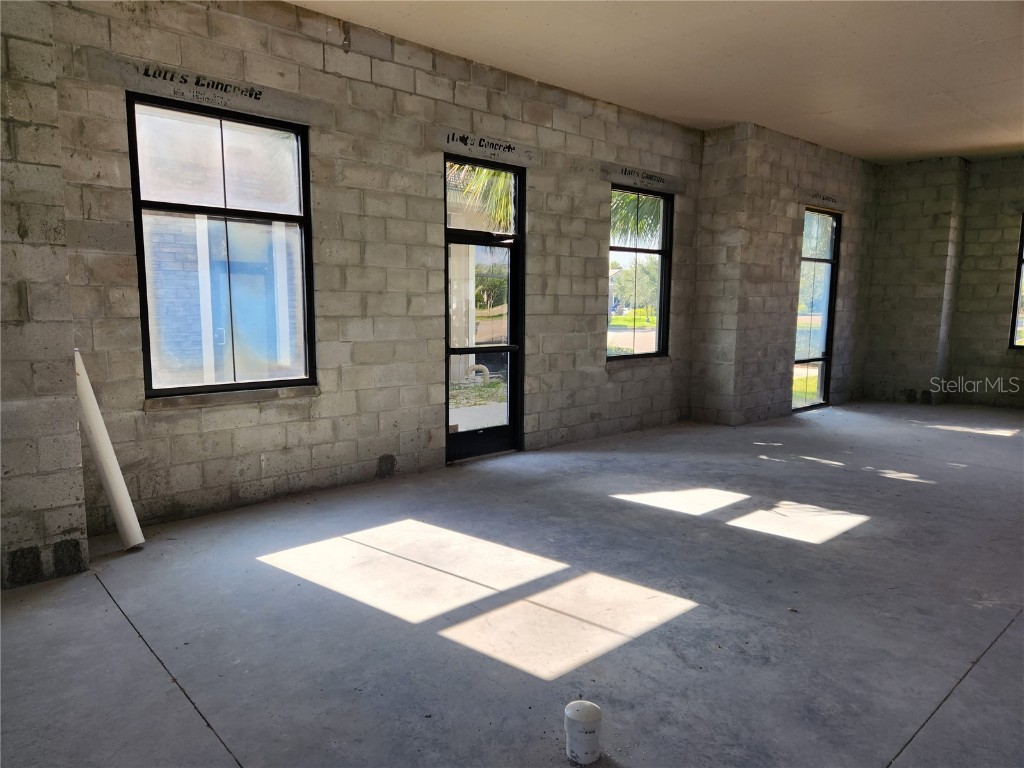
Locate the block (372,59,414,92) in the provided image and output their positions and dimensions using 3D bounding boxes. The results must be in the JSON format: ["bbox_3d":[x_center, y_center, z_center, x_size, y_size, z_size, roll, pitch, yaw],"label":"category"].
[{"bbox_3d":[-1.024,-2.513,5.591,0.397,0.194,0.194,-6,9,-42],"label":"block"}]

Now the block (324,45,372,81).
[{"bbox_3d":[-1.316,-2.461,5.285,0.398,0.195,0.190,-6,9,-42],"label":"block"}]

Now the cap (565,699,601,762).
[{"bbox_3d":[0.236,1.157,2.264,0.116,0.151,0.116,0,7,0],"label":"cap"}]

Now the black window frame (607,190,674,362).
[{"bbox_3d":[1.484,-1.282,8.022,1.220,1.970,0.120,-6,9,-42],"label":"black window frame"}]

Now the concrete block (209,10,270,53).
[{"bbox_3d":[-1.915,-2.401,4.739,0.398,0.195,0.190,-6,9,-42],"label":"concrete block"}]

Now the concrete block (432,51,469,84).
[{"bbox_3d":[-0.588,-2.756,5.960,0.397,0.194,0.194,-6,9,-42],"label":"concrete block"}]

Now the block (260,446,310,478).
[{"bbox_3d":[-1.787,0.595,5.281,0.397,0.194,0.194,-6,9,-42],"label":"block"}]

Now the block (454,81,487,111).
[{"bbox_3d":[-0.417,-2.551,6.104,0.398,0.195,0.190,-6,9,-42],"label":"block"}]

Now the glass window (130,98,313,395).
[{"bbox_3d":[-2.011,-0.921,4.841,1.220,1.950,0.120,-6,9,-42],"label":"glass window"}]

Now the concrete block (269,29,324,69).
[{"bbox_3d":[-1.615,-2.431,5.012,0.398,0.195,0.190,-6,9,-42],"label":"concrete block"}]

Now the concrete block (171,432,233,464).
[{"bbox_3d":[-2.238,0.436,4.850,0.397,0.194,0.194,-6,9,-42],"label":"concrete block"}]

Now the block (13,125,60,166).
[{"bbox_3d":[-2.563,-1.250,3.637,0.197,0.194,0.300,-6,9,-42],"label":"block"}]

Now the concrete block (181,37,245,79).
[{"bbox_3d":[-2.080,-2.205,4.665,0.397,0.194,0.194,-6,9,-42],"label":"concrete block"}]

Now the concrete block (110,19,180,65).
[{"bbox_3d":[-2.366,-2.155,4.355,0.398,0.195,0.190,-6,9,-42],"label":"concrete block"}]

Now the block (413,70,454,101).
[{"bbox_3d":[-0.723,-2.540,5.863,0.397,0.194,0.194,-6,9,-42],"label":"block"}]

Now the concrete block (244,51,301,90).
[{"bbox_3d":[-1.767,-2.215,4.901,0.398,0.195,0.190,-6,9,-42],"label":"concrete block"}]

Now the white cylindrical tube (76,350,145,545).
[{"bbox_3d":[-2.493,0.391,4.136,0.114,1.252,0.114,-18,-4,-40],"label":"white cylindrical tube"}]

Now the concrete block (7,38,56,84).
[{"bbox_3d":[-2.483,-1.615,3.491,0.200,0.200,0.240,-6,9,-42],"label":"concrete block"}]

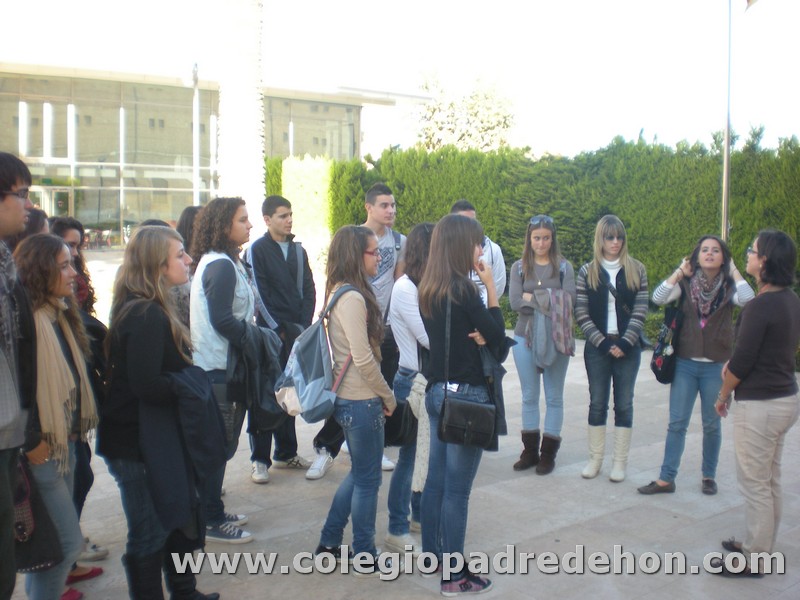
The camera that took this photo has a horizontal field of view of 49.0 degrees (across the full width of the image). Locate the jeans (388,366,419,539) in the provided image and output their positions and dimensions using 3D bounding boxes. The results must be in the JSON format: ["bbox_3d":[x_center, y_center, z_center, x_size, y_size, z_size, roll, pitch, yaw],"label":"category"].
[{"bbox_3d":[0.058,0.756,4.413,0.270,0.830,0.330,1,5,12],"label":"jeans"}]

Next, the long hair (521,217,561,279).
[{"bbox_3d":[0.901,-0.338,5.550,0.250,0.400,0.230,1,5,9],"label":"long hair"}]

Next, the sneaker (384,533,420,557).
[{"bbox_3d":[0.040,1.187,4.330,0.255,0.100,0.095,4,7,36],"label":"sneaker"}]

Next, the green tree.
[{"bbox_3d":[1.883,-3.538,25.788,2.900,5.700,2.800,0,5,0],"label":"green tree"}]

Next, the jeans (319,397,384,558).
[{"bbox_3d":[-0.221,0.820,4.090,0.310,0.785,0.320,0,5,-8],"label":"jeans"}]

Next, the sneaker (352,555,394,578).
[{"bbox_3d":[-0.109,1.210,4.070,0.255,0.100,0.095,-1,5,-16],"label":"sneaker"}]

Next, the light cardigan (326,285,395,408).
[{"bbox_3d":[-0.177,0.228,4.041,0.290,0.550,0.410,-2,6,-20],"label":"light cardigan"}]

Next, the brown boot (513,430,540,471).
[{"bbox_3d":[0.830,0.965,5.743,0.115,0.240,0.255,4,6,33],"label":"brown boot"}]

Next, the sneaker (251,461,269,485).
[{"bbox_3d":[-0.882,1.063,5.529,0.110,0.110,0.280,-1,6,-13],"label":"sneaker"}]

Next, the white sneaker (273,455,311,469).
[{"bbox_3d":[-0.701,1.044,5.776,0.275,0.098,0.105,-1,6,-13],"label":"white sneaker"}]

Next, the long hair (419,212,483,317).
[{"bbox_3d":[0.218,-0.149,3.800,0.250,0.440,0.240,-2,6,-24],"label":"long hair"}]

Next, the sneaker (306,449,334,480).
[{"bbox_3d":[-0.503,1.034,5.554,0.105,0.115,0.290,3,5,23],"label":"sneaker"}]

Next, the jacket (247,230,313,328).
[{"bbox_3d":[-0.747,-0.104,5.536,0.450,0.620,0.270,-3,6,-30],"label":"jacket"}]

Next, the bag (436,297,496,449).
[{"bbox_3d":[0.282,0.299,3.720,0.250,0.640,0.150,0,5,-3],"label":"bag"}]

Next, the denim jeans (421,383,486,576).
[{"bbox_3d":[0.239,0.802,3.896,0.280,0.880,0.340,-3,6,-33],"label":"denim jeans"}]

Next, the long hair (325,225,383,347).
[{"bbox_3d":[-0.212,-0.061,4.003,0.260,0.560,0.250,-1,6,-15],"label":"long hair"}]

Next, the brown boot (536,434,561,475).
[{"bbox_3d":[0.973,0.989,5.739,0.120,0.230,0.270,3,6,23],"label":"brown boot"}]

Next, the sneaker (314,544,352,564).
[{"bbox_3d":[-0.284,1.195,4.210,0.255,0.100,0.095,2,5,12],"label":"sneaker"}]

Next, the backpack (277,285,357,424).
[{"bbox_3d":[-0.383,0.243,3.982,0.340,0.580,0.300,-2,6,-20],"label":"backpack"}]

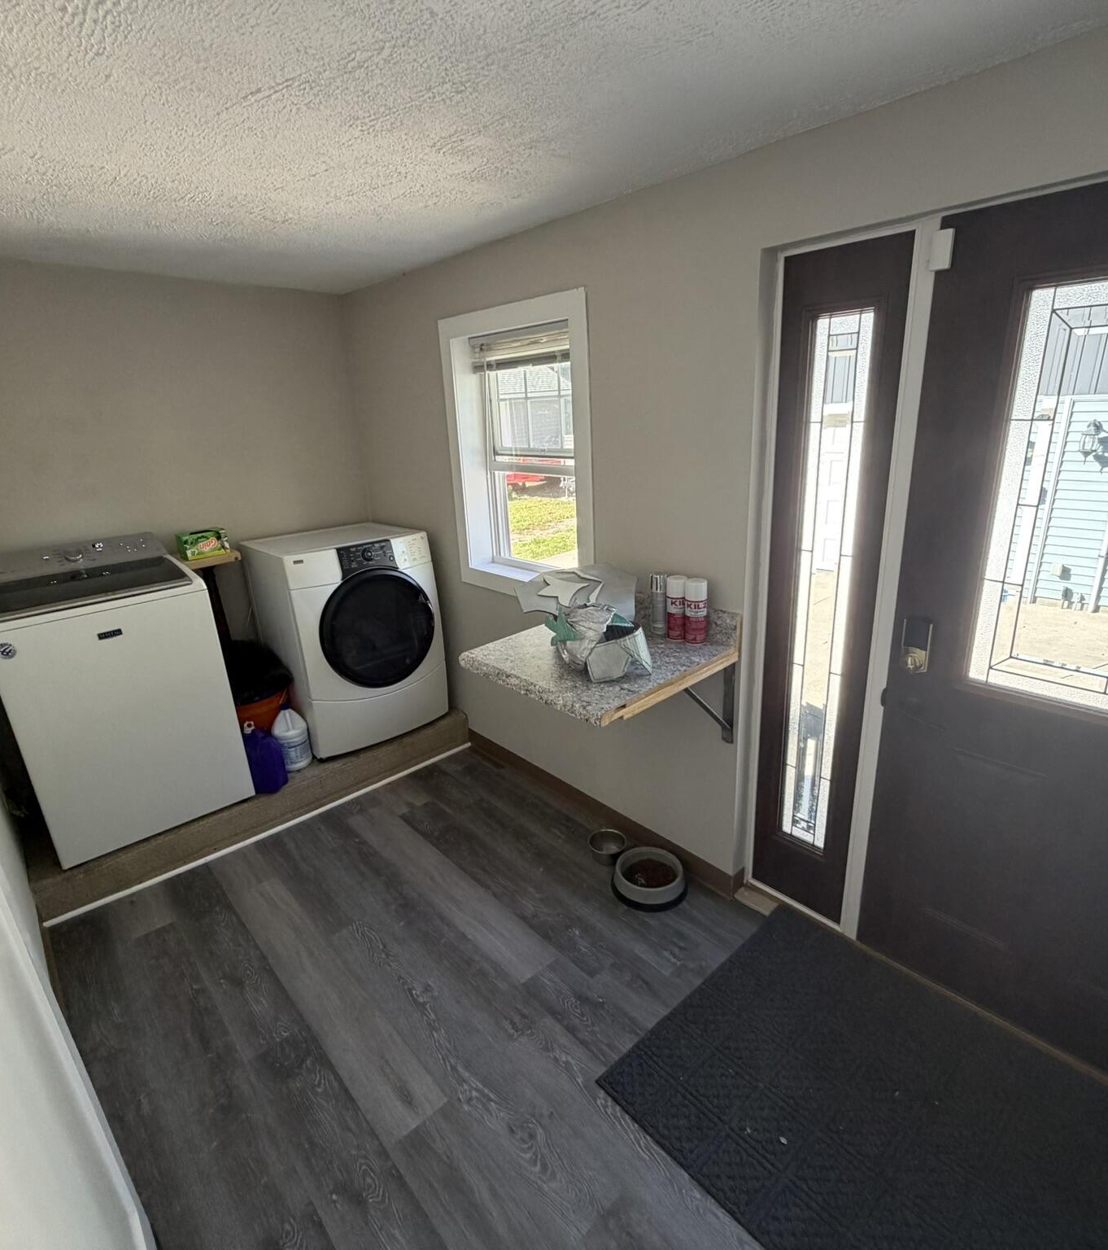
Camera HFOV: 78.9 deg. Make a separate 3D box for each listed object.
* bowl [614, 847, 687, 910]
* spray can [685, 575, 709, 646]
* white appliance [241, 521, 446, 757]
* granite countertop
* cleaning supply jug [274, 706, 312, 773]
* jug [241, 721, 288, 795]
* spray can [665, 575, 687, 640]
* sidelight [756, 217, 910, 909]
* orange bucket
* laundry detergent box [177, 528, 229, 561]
[{"bbox_3d":[0.355,0.937,2.507,0.285,0.080,0.285,-3,18,1],"label":"bowl"},{"bbox_3d":[0.460,-0.044,2.171,0.068,0.202,0.068,0,18,8],"label":"spray can"},{"bbox_3d":[-1.028,0.049,3.405,0.690,0.980,0.710,-18,23,-38],"label":"white appliance"},{"bbox_3d":[0.144,0.186,2.211,0.635,0.460,0.680,-18,23,-38],"label":"granite countertop"},{"bbox_3d":[-1.229,0.519,3.152,0.150,0.290,0.150,-12,20,-25],"label":"cleaning supply jug"},{"bbox_3d":[-1.282,0.572,2.966,0.165,0.315,0.135,-18,23,-38],"label":"jug"},{"bbox_3d":[0.404,-0.054,2.207,0.068,0.203,0.068,0,18,8],"label":"spray can"},{"bbox_3d":[0.797,-0.010,2.043,0.060,2.020,0.335,-18,23,-38],"label":"sidelight"},{"bbox_3d":[-1.400,0.473,3.204,0.300,0.370,0.300,-3,18,1],"label":"orange bucket"},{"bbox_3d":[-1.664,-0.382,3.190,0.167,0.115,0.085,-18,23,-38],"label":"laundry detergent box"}]

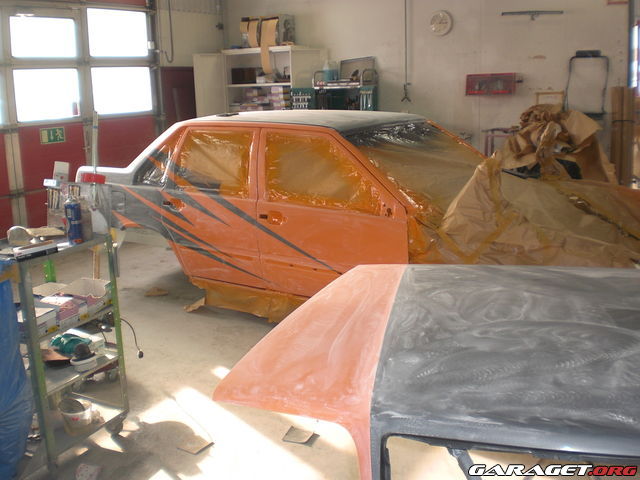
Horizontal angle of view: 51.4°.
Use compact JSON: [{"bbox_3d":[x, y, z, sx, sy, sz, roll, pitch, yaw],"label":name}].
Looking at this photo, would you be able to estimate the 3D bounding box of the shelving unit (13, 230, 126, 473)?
[{"bbox_3d":[-1.227,0.482,2.993,0.410,0.960,0.482,6,16,26],"label":"shelving unit"}]

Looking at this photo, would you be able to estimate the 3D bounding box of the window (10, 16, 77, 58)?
[{"bbox_3d":[-2.674,-1.965,6.482,0.050,0.368,0.746,6,16,29],"label":"window"}]

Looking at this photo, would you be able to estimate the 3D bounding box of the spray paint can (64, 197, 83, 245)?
[{"bbox_3d":[-1.060,-0.087,2.865,0.065,0.195,0.065,-7,15,-20],"label":"spray paint can"}]

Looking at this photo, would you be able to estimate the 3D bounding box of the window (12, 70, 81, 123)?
[{"bbox_3d":[-2.677,-1.439,6.583,0.050,0.479,0.745,6,16,29],"label":"window"}]

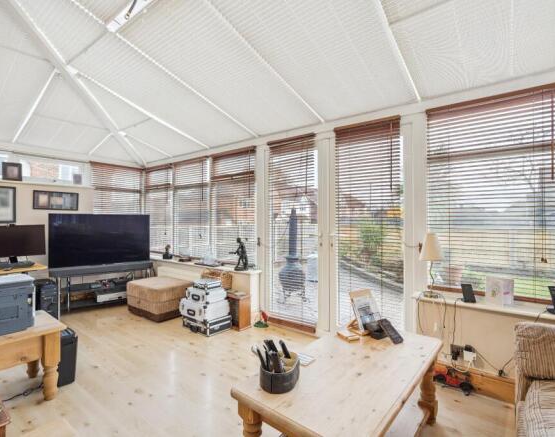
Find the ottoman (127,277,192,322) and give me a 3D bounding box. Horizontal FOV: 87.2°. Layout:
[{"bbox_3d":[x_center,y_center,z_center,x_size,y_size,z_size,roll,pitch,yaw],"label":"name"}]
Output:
[{"bbox_3d":[-1.489,0.997,3.690,0.680,0.385,0.450,0,0,38],"label":"ottoman"}]

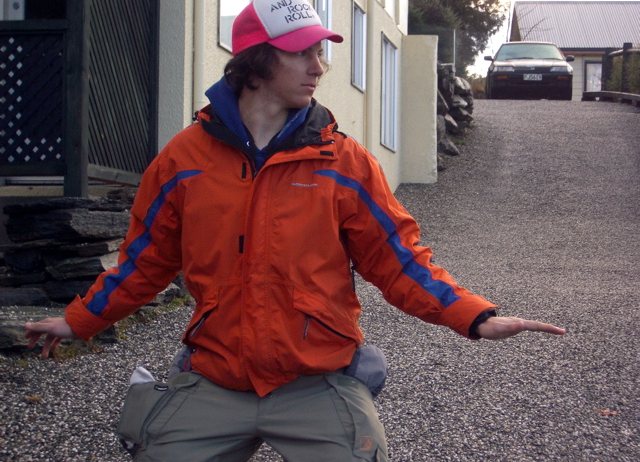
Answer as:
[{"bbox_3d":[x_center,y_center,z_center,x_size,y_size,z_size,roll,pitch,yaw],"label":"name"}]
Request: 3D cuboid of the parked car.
[{"bbox_3d":[4.370,-3.290,34.200,1.720,1.370,4.200,0,-1,5],"label":"parked car"}]

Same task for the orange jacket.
[{"bbox_3d":[-0.095,0.036,3.520,0.940,0.640,0.380,0,-1,10],"label":"orange jacket"}]

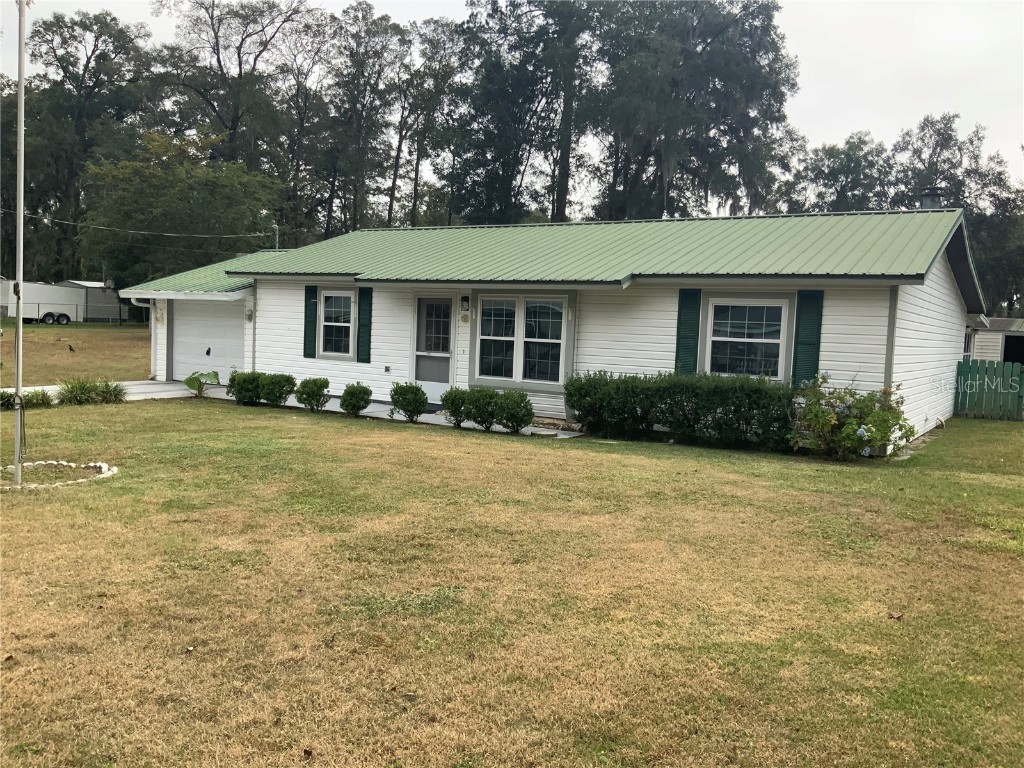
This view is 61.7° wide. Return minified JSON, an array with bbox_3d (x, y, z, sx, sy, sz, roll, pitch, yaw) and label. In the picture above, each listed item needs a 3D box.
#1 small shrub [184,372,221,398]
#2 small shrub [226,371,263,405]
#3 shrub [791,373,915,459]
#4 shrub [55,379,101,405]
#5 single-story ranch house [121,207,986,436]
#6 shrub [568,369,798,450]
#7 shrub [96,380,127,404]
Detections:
[{"bbox_3d":[-6.142,0.010,17.010,0.683,0.516,0.580,5,4,32],"label":"small shrub"},{"bbox_3d":[-5.072,0.086,16.328,0.671,0.647,0.671,5,4,32],"label":"small shrub"},{"bbox_3d":[4.556,0.459,11.492,1.480,1.100,1.050,5,4,33],"label":"shrub"},{"bbox_3d":[-7.717,0.130,15.301,0.780,0.450,0.780,5,4,33],"label":"shrub"},{"bbox_3d":[0.698,-1.609,19.943,17.370,3.890,10.800,5,4,33],"label":"single-story ranch house"},{"bbox_3d":[2.427,0.366,12.653,3.400,1.020,0.900,5,4,33],"label":"shrub"},{"bbox_3d":[-7.172,0.152,15.353,0.552,0.429,0.564,5,4,32],"label":"shrub"}]

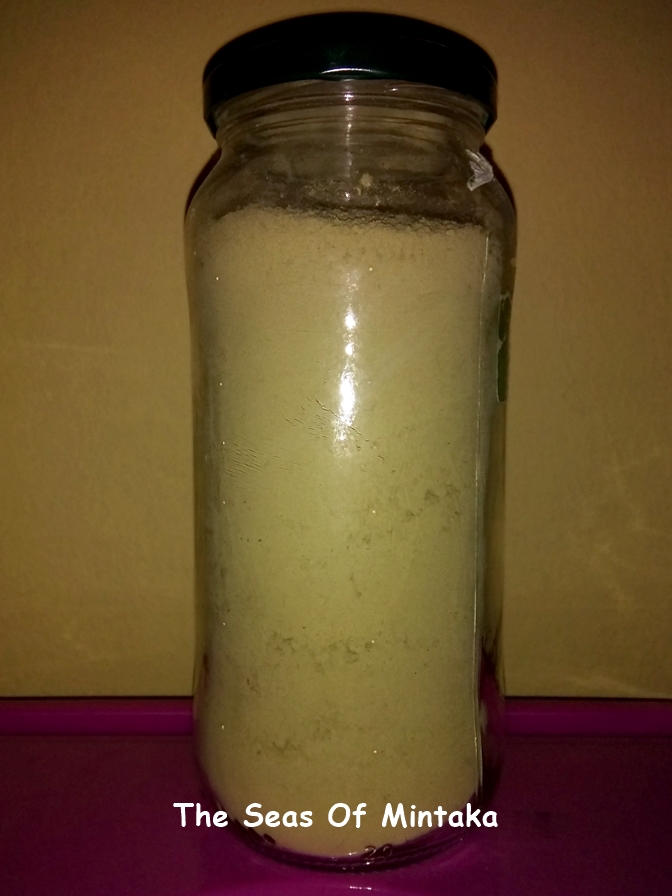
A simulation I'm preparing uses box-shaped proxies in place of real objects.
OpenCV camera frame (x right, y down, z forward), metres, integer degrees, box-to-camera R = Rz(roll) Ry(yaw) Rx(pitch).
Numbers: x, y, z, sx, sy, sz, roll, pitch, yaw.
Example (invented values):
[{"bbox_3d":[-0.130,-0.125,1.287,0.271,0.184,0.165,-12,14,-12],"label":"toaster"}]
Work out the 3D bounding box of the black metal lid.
[{"bbox_3d":[0.003,-0.081,0.171,0.068,0.011,0.068,0,5,0],"label":"black metal lid"}]

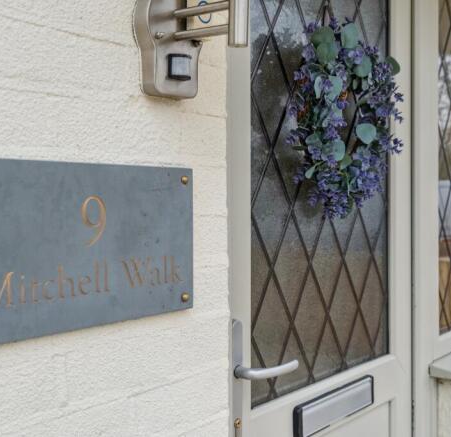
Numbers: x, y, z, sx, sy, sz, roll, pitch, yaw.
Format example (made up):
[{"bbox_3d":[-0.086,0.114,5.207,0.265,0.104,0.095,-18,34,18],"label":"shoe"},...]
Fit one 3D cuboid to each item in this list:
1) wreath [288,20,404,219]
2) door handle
[{"bbox_3d":[0.267,-0.209,1.364,0.110,0.415,0.375,1,2,41],"label":"wreath"},{"bbox_3d":[0.077,0.272,1.152,0.055,0.024,0.130,1,2,41],"label":"door handle"}]

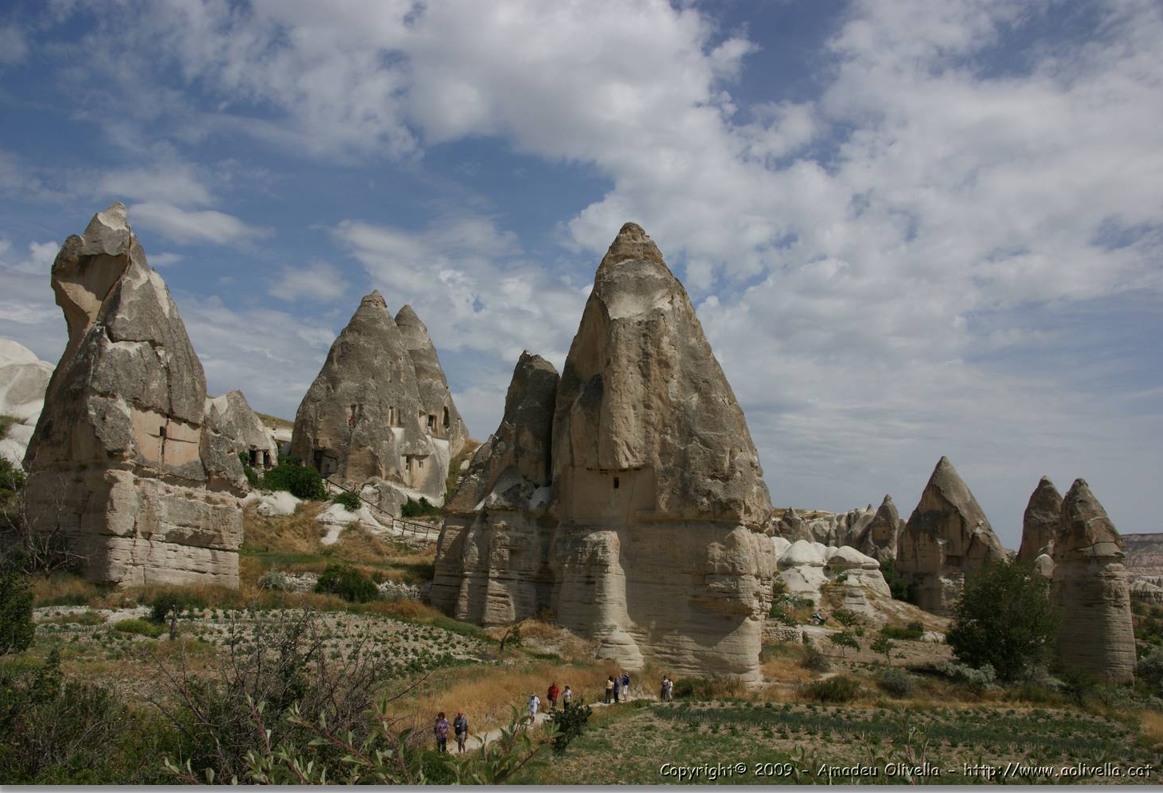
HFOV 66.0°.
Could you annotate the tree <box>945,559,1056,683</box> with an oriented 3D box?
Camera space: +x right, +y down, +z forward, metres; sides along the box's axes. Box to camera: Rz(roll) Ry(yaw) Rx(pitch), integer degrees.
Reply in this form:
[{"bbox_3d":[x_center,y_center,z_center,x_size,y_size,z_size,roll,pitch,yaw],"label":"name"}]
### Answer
[{"bbox_3d":[31.928,16.943,68.000,8.475,9.196,8.000,-6,-14,24],"label":"tree"}]

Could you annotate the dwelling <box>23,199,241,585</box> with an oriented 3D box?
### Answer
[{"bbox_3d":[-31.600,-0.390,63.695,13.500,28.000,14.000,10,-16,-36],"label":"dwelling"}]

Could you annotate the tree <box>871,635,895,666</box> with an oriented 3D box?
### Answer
[{"bbox_3d":[25.871,21.808,77.000,2.097,2.487,2.100,-4,-14,17],"label":"tree"}]

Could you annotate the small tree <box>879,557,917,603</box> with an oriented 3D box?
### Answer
[{"bbox_3d":[40.000,23.363,113.653,5.200,5.800,5.000,-4,-14,17],"label":"small tree"}]

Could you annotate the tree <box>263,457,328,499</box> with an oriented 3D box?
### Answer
[{"bbox_3d":[-25.000,7.179,78.375,5.400,3.600,4.500,3,-13,-11],"label":"tree"}]

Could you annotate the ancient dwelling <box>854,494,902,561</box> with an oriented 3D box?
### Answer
[{"bbox_3d":[56.889,25.682,171.888,9.367,13.702,9.000,-4,-14,17],"label":"ancient dwelling"}]

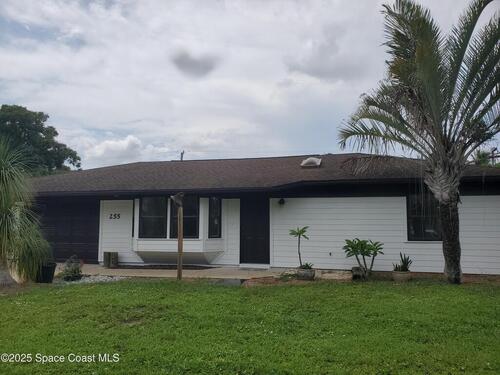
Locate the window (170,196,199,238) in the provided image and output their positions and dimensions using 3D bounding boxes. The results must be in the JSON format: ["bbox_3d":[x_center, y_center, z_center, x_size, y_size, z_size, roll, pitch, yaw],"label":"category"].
[{"bbox_3d":[-2.038,0.938,11.797,0.983,1.318,0.100,-1,-4,14],"label":"window"}]

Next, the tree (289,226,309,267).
[{"bbox_3d":[1.317,1.604,10.089,0.537,1.128,0.537,-1,-4,14],"label":"tree"}]

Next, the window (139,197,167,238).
[{"bbox_3d":[-3.097,0.956,12.070,0.990,1.342,0.100,-1,-4,14],"label":"window"}]

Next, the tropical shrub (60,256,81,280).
[{"bbox_3d":[-4.857,2.177,10.217,0.599,0.707,0.599,-1,-4,14],"label":"tropical shrub"}]

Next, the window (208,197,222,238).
[{"bbox_3d":[-1.096,0.929,11.783,0.419,1.305,0.100,2,-5,-24],"label":"window"}]

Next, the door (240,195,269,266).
[{"bbox_3d":[0.183,1.326,11.659,0.941,2.064,0.100,-1,-4,14],"label":"door"}]

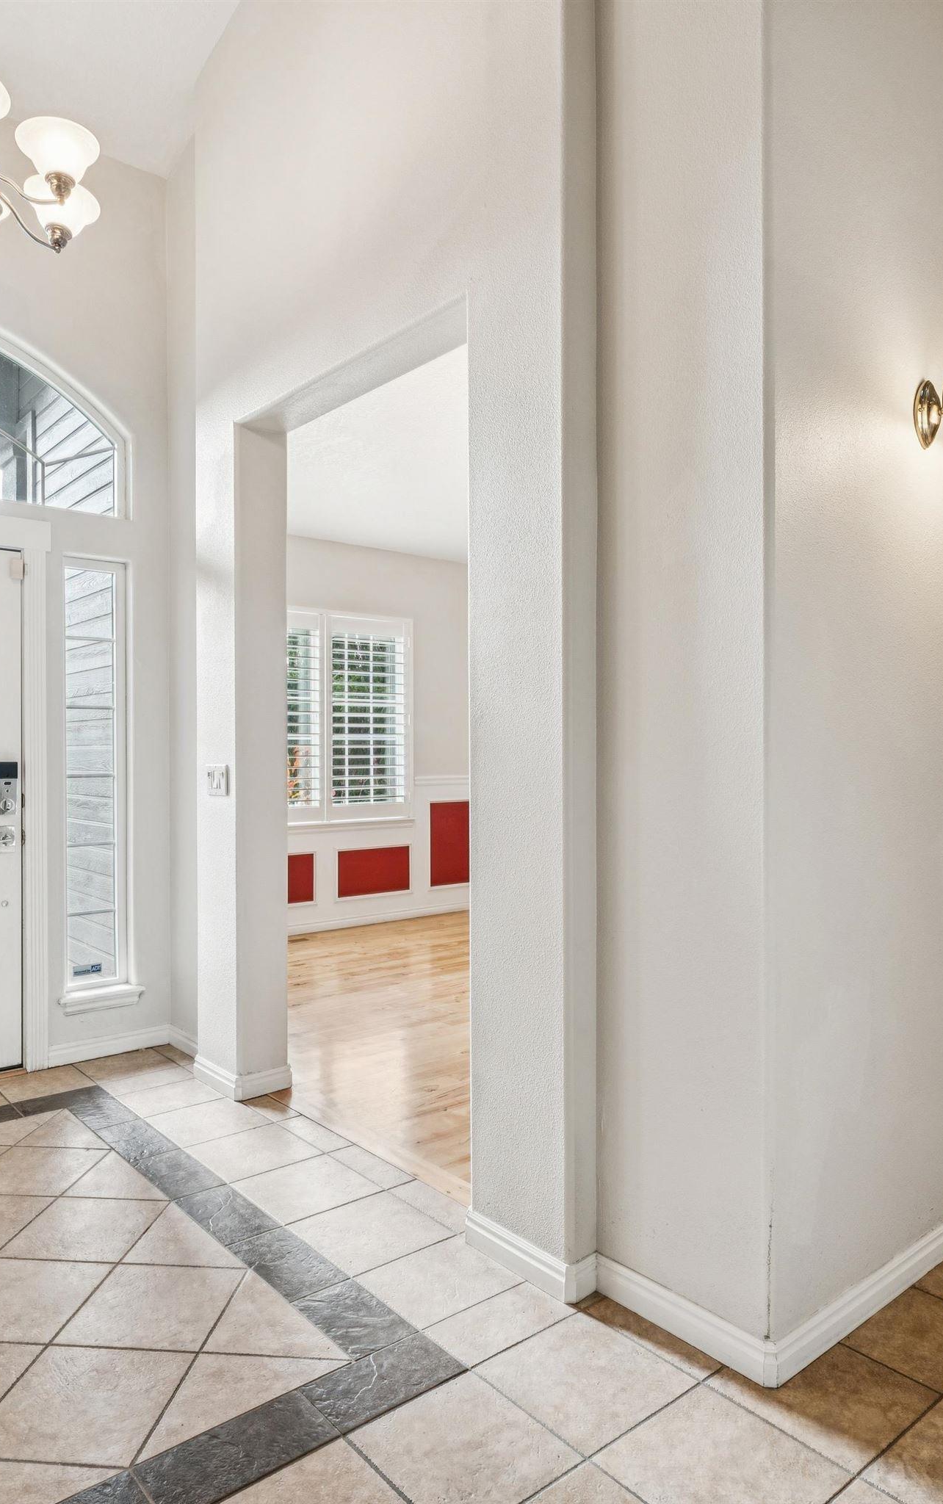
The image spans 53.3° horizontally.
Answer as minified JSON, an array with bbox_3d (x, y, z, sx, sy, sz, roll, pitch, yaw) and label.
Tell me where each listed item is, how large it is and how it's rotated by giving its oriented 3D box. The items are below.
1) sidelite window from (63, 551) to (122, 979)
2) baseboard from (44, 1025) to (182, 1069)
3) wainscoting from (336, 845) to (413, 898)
[{"bbox_3d":[-1.574,0.098,3.912,0.245,1.730,0.060,0,0,-39],"label":"sidelite window"},{"bbox_3d":[-1.488,1.208,3.894,0.515,0.080,0.018,0,0,-39],"label":"baseboard"},{"bbox_3d":[-0.710,0.873,6.893,0.640,0.338,0.025,0,0,-39],"label":"wainscoting"}]

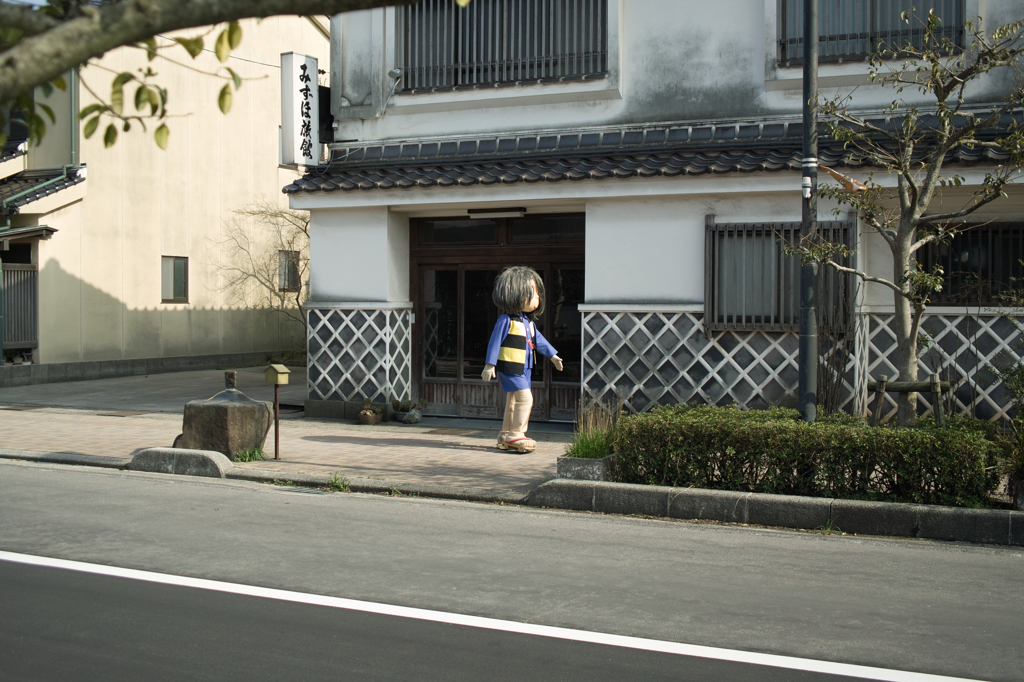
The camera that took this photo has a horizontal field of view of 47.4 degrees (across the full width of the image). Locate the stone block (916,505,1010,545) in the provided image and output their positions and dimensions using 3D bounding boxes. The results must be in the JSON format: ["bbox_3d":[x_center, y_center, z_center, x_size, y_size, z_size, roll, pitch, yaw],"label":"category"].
[{"bbox_3d":[3.110,1.271,8.015,0.590,0.195,0.220,1,2,25],"label":"stone block"}]

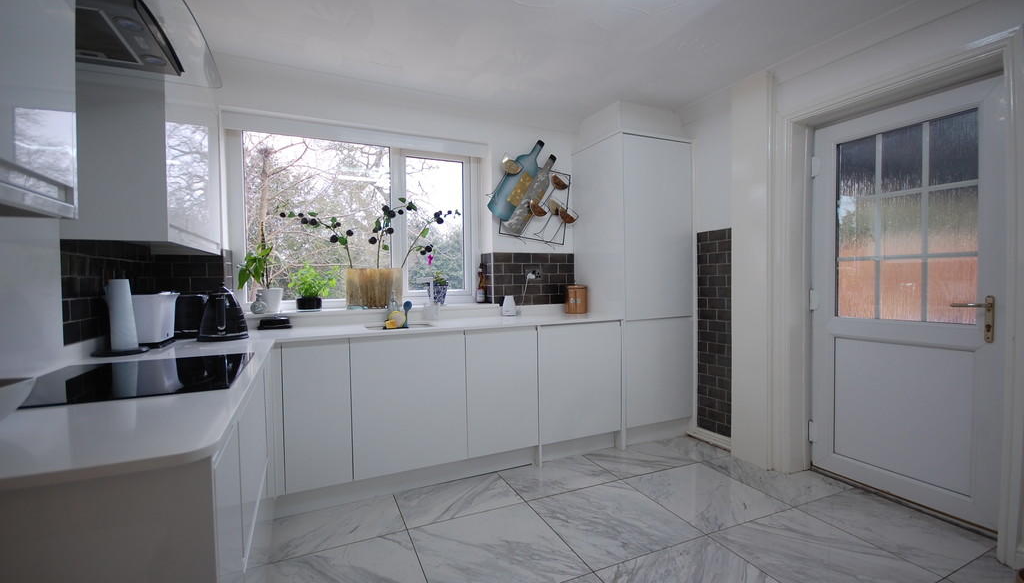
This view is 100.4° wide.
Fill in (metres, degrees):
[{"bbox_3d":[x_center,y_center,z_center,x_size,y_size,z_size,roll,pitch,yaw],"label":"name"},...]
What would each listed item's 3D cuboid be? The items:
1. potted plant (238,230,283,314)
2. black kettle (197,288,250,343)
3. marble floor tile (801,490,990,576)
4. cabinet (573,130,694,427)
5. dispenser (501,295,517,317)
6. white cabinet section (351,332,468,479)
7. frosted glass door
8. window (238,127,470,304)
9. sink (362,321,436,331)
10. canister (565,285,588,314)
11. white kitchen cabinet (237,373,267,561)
[{"bbox_3d":[-1.472,-0.118,2.491,0.235,0.490,0.220,-1,2,-25],"label":"potted plant"},{"bbox_3d":[-1.364,0.102,2.005,0.200,0.258,0.220,-2,2,-34],"label":"black kettle"},{"bbox_3d":[1.739,1.079,1.962,0.500,0.010,0.570,-1,1,-22],"label":"marble floor tile"},{"bbox_3d":[0.904,-0.043,3.275,0.620,2.065,0.600,-1,1,-26],"label":"cabinet"},{"bbox_3d":[-0.022,0.110,3.049,0.105,0.150,0.090,-1,2,-25],"label":"dispenser"},{"bbox_3d":[-0.641,0.581,2.516,0.597,0.722,0.540,-1,1,-24],"label":"white cabinet section"},{"bbox_3d":[1.984,0.048,2.211,0.060,2.000,0.775,-1,1,-26],"label":"frosted glass door"},{"bbox_3d":[-0.969,-0.453,2.893,1.490,1.085,0.080,-1,1,-26],"label":"window"},{"bbox_3d":[-0.633,0.290,2.443,0.420,0.180,0.390,-1,1,-26],"label":"sink"},{"bbox_3d":[0.483,0.061,3.205,0.165,0.205,0.165,0,1,0],"label":"canister"},{"bbox_3d":[-1.067,0.533,1.314,0.500,0.420,0.620,-1,2,-25],"label":"white kitchen cabinet"}]

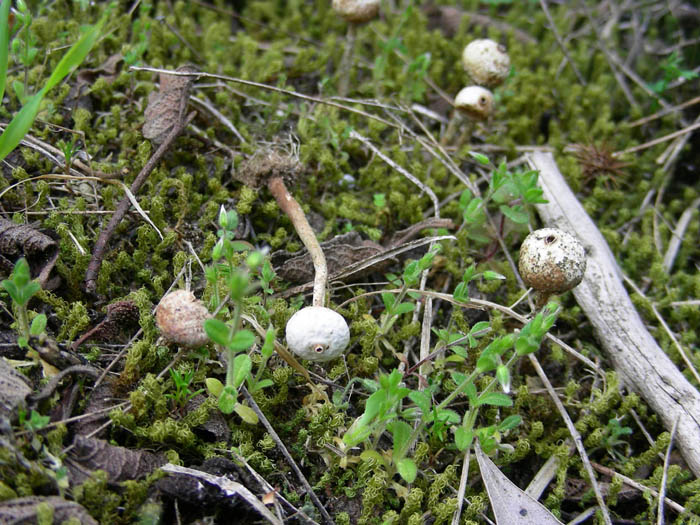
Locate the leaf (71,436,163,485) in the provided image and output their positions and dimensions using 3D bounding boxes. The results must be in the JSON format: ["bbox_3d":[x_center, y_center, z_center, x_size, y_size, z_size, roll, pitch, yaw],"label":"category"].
[{"bbox_3d":[-0.040,0.034,0.199,0.017,0.005,0.007,0,40,0],"label":"leaf"}]

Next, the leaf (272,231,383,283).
[{"bbox_3d":[-0.004,-0.001,0.240,0.022,0.007,0.009,0,40,0],"label":"leaf"}]

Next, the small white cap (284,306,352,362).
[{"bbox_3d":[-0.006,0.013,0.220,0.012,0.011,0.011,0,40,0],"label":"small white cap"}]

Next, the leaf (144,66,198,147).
[{"bbox_3d":[-0.043,-0.038,0.282,0.013,0.010,0.020,0,40,0],"label":"leaf"}]

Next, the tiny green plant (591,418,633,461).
[{"bbox_3d":[0.045,0.031,0.203,0.008,0.005,0.007,0,40,0],"label":"tiny green plant"}]

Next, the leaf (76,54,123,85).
[{"bbox_3d":[-0.064,-0.049,0.298,0.011,0.005,0.009,0,40,0],"label":"leaf"}]

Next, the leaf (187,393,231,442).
[{"bbox_3d":[-0.025,0.028,0.208,0.008,0.005,0.007,0,40,0],"label":"leaf"}]

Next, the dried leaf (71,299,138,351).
[{"bbox_3d":[-0.047,0.012,0.227,0.013,0.006,0.008,0,40,0],"label":"dried leaf"}]

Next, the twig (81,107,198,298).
[{"bbox_3d":[-0.046,-0.014,0.256,0.006,0.006,0.063,9,41,11],"label":"twig"}]

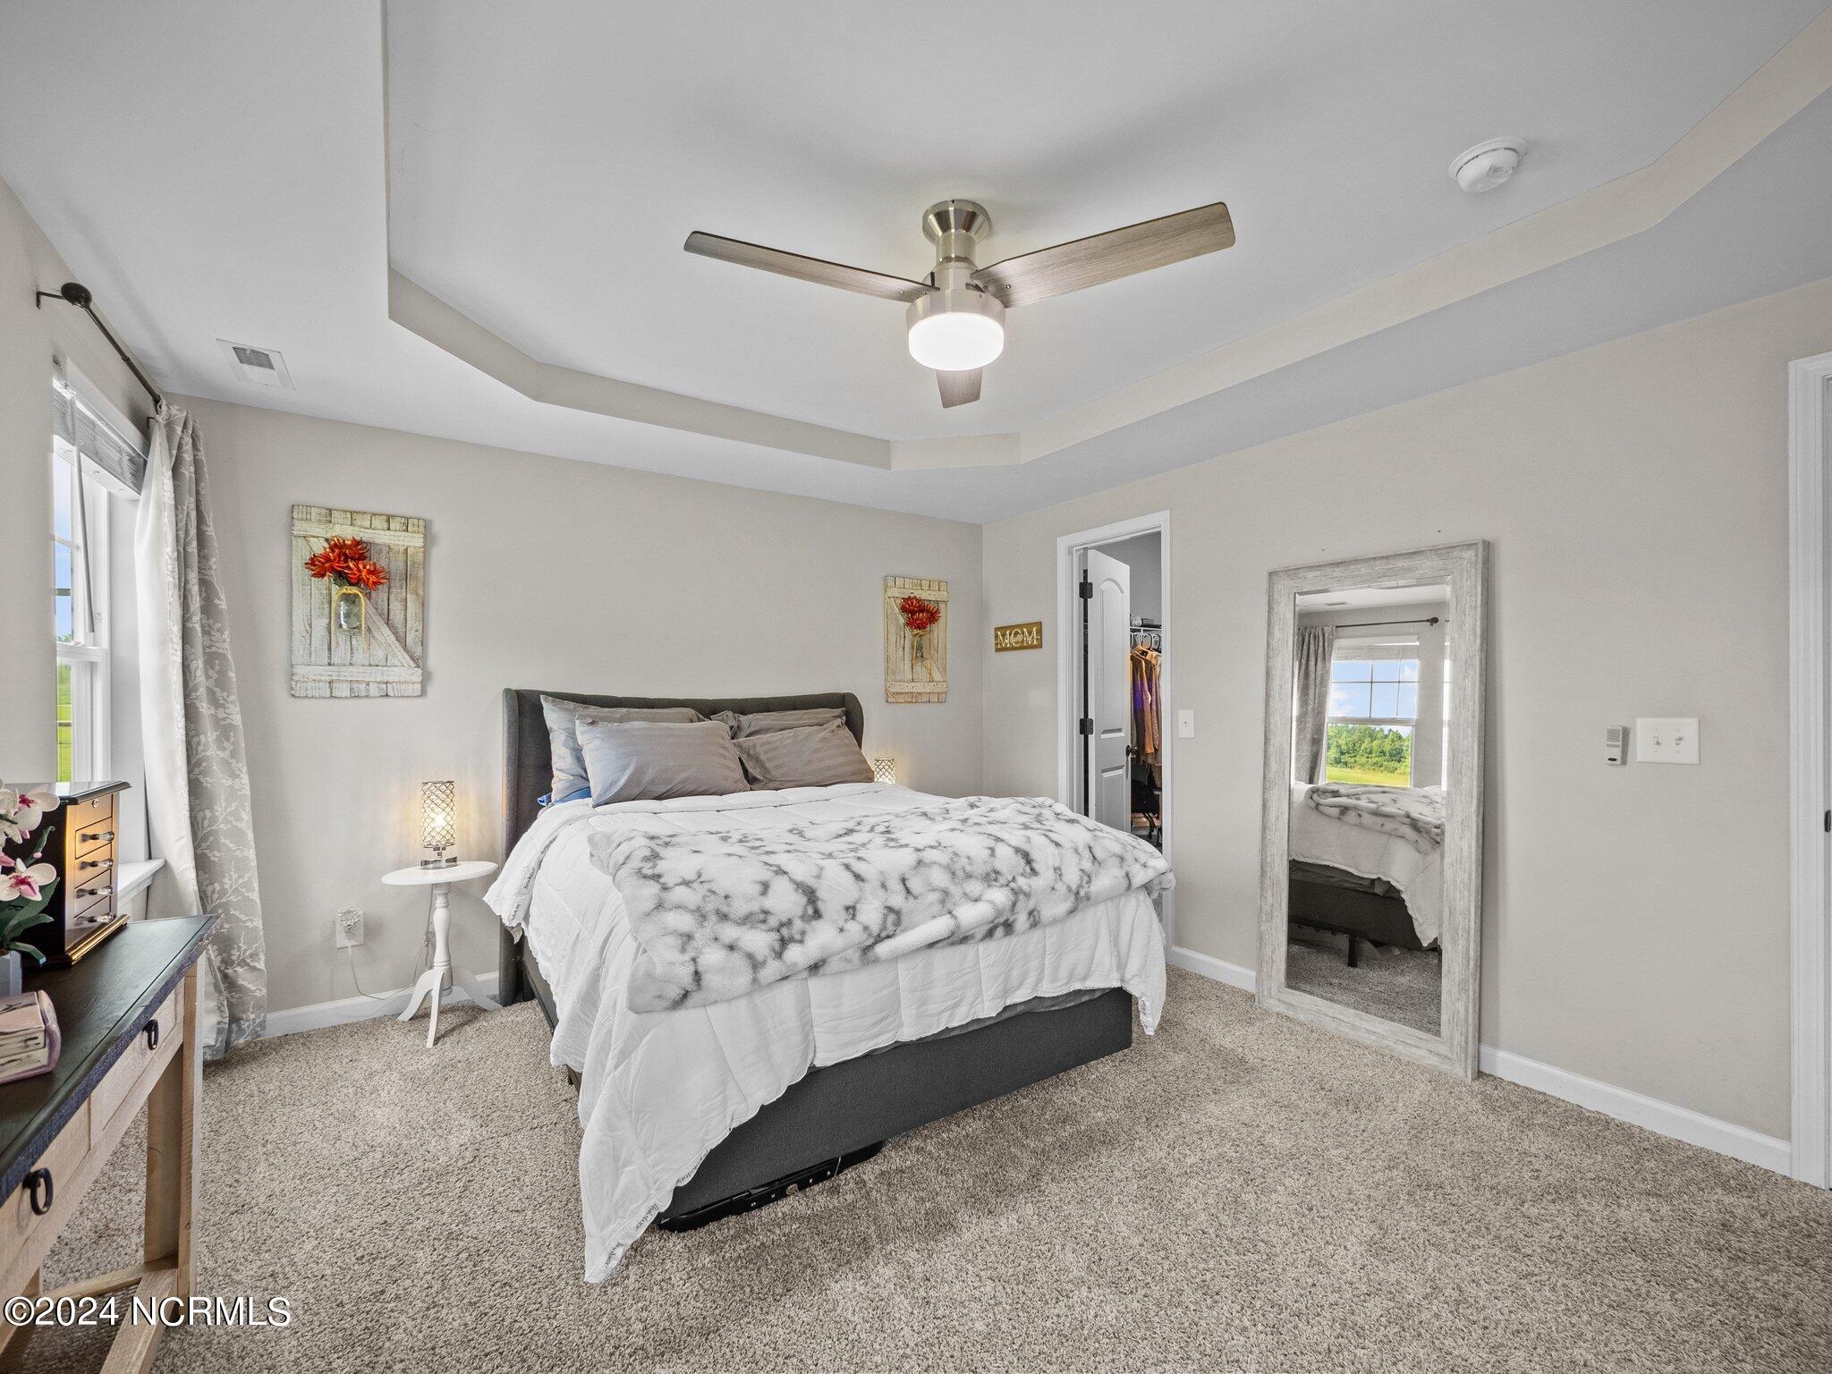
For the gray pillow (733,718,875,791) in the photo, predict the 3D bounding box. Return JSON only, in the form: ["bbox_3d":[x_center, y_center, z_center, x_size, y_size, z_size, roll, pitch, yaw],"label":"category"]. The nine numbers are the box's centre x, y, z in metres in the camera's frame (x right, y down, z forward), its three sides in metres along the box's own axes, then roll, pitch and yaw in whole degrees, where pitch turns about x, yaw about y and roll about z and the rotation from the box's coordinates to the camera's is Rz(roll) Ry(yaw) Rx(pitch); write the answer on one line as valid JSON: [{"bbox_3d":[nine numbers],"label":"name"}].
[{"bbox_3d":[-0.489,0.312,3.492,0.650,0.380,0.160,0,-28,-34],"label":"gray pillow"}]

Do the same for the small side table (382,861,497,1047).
[{"bbox_3d":[-1.833,1.015,2.872,0.385,0.595,0.385,0,0,-34],"label":"small side table"}]

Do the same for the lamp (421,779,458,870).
[{"bbox_3d":[-1.850,0.549,2.888,0.120,0.335,0.120,0,0,-34],"label":"lamp"}]

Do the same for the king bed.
[{"bbox_3d":[-0.490,0.660,2.830,1.832,1.296,2.021,0,0,-34],"label":"king bed"}]

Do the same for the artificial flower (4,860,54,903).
[{"bbox_3d":[-1.482,0.324,1.238,0.066,0.065,0.040,0,0,-41],"label":"artificial flower"}]

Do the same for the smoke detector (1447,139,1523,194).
[{"bbox_3d":[1.283,-1.159,1.664,0.139,0.047,0.139,0,0,-34],"label":"smoke detector"}]

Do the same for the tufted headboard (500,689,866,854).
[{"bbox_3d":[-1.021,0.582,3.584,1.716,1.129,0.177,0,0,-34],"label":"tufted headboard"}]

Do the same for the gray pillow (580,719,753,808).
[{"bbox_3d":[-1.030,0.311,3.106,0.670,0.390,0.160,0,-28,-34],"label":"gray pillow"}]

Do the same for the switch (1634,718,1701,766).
[{"bbox_3d":[2.168,0.156,2.139,0.012,0.127,0.130,0,0,-34],"label":"switch"}]

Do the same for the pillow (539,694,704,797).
[{"bbox_3d":[-1.262,0.267,3.229,0.670,0.440,0.160,0,-14,-34],"label":"pillow"}]

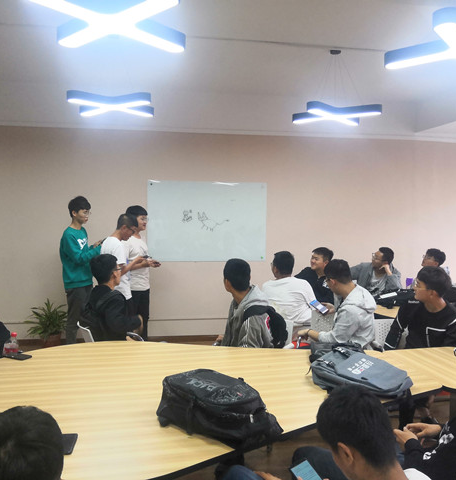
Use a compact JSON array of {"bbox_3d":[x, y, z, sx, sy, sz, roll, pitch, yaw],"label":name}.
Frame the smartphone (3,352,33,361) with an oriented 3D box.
[{"bbox_3d":[-1.198,0.657,2.837,0.158,0.009,0.076,2,3,28],"label":"smartphone"}]

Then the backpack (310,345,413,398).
[{"bbox_3d":[0.662,0.667,2.528,0.310,0.150,0.430,-2,4,-43],"label":"backpack"}]

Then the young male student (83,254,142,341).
[{"bbox_3d":[-0.693,0.738,3.585,0.780,1.270,0.520,-1,3,-28],"label":"young male student"}]

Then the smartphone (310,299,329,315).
[{"bbox_3d":[0.697,0.512,3.800,0.155,0.009,0.075,39,52,18],"label":"smartphone"}]

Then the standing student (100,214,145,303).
[{"bbox_3d":[-1.005,0.544,4.715,0.420,1.620,0.460,0,3,-18],"label":"standing student"}]

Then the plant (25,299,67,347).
[{"bbox_3d":[-2.013,0.992,5.710,0.530,0.600,0.530,1,3,0],"label":"plant"}]

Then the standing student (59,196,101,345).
[{"bbox_3d":[-1.404,0.438,4.850,0.400,1.730,0.450,2,3,21],"label":"standing student"}]

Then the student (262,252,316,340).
[{"bbox_3d":[0.500,0.721,4.381,0.520,1.260,0.780,0,3,-20],"label":"student"}]

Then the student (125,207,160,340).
[{"bbox_3d":[-0.866,0.497,5.083,0.380,1.690,0.470,2,3,22],"label":"student"}]

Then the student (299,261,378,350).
[{"bbox_3d":[0.781,0.778,3.695,0.740,1.300,0.520,2,3,18],"label":"student"}]

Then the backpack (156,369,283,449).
[{"bbox_3d":[-0.022,0.657,2.002,0.420,0.200,0.280,3,4,40],"label":"backpack"}]

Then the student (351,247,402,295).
[{"bbox_3d":[1.405,0.733,4.794,0.550,1.290,0.720,2,3,21],"label":"student"}]

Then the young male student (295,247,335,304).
[{"bbox_3d":[0.853,0.702,4.789,0.560,1.270,0.750,2,3,20],"label":"young male student"}]

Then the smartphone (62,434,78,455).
[{"bbox_3d":[-0.577,0.716,1.755,0.076,0.009,0.160,0,3,-9],"label":"smartphone"}]

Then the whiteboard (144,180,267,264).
[{"bbox_3d":[-0.247,-0.224,6.253,1.490,1.000,0.020,0,3,-8],"label":"whiteboard"}]

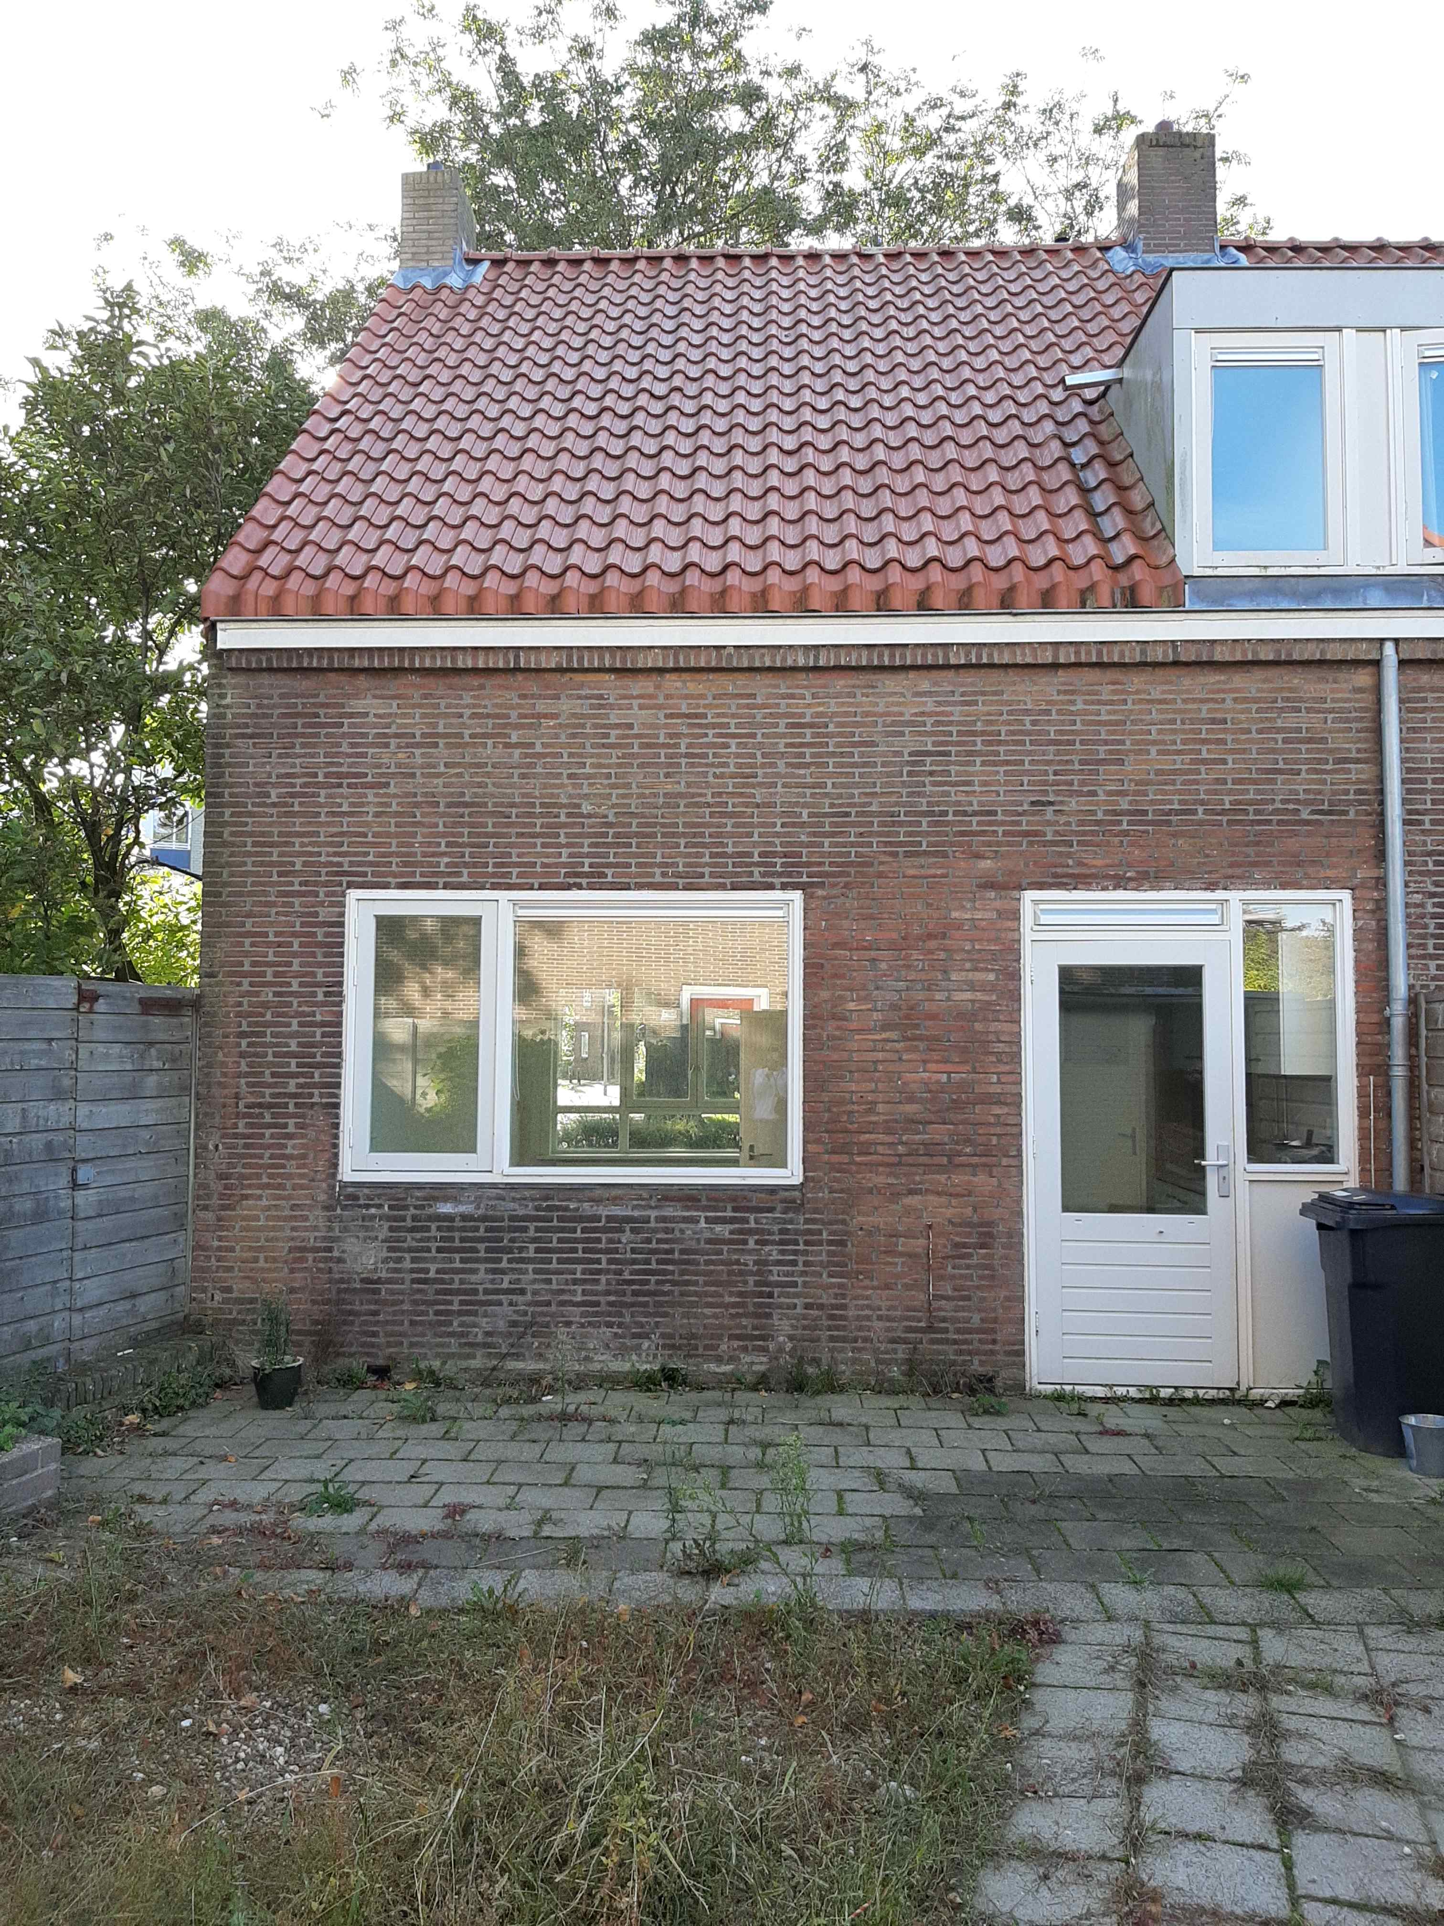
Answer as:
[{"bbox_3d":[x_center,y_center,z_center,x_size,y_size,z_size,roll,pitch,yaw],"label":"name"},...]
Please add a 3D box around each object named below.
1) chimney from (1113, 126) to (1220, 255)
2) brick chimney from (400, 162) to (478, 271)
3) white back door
[{"bbox_3d":[3.356,-5.706,10.909,0.559,1.139,0.594,0,-4,3],"label":"chimney"},{"bbox_3d":[-2.193,-5.685,11.240,0.433,0.990,0.564,0,-4,3],"label":"brick chimney"},{"bbox_3d":[1.984,0.952,7.014,0.972,2.154,0.079,0,-4,3],"label":"white back door"}]

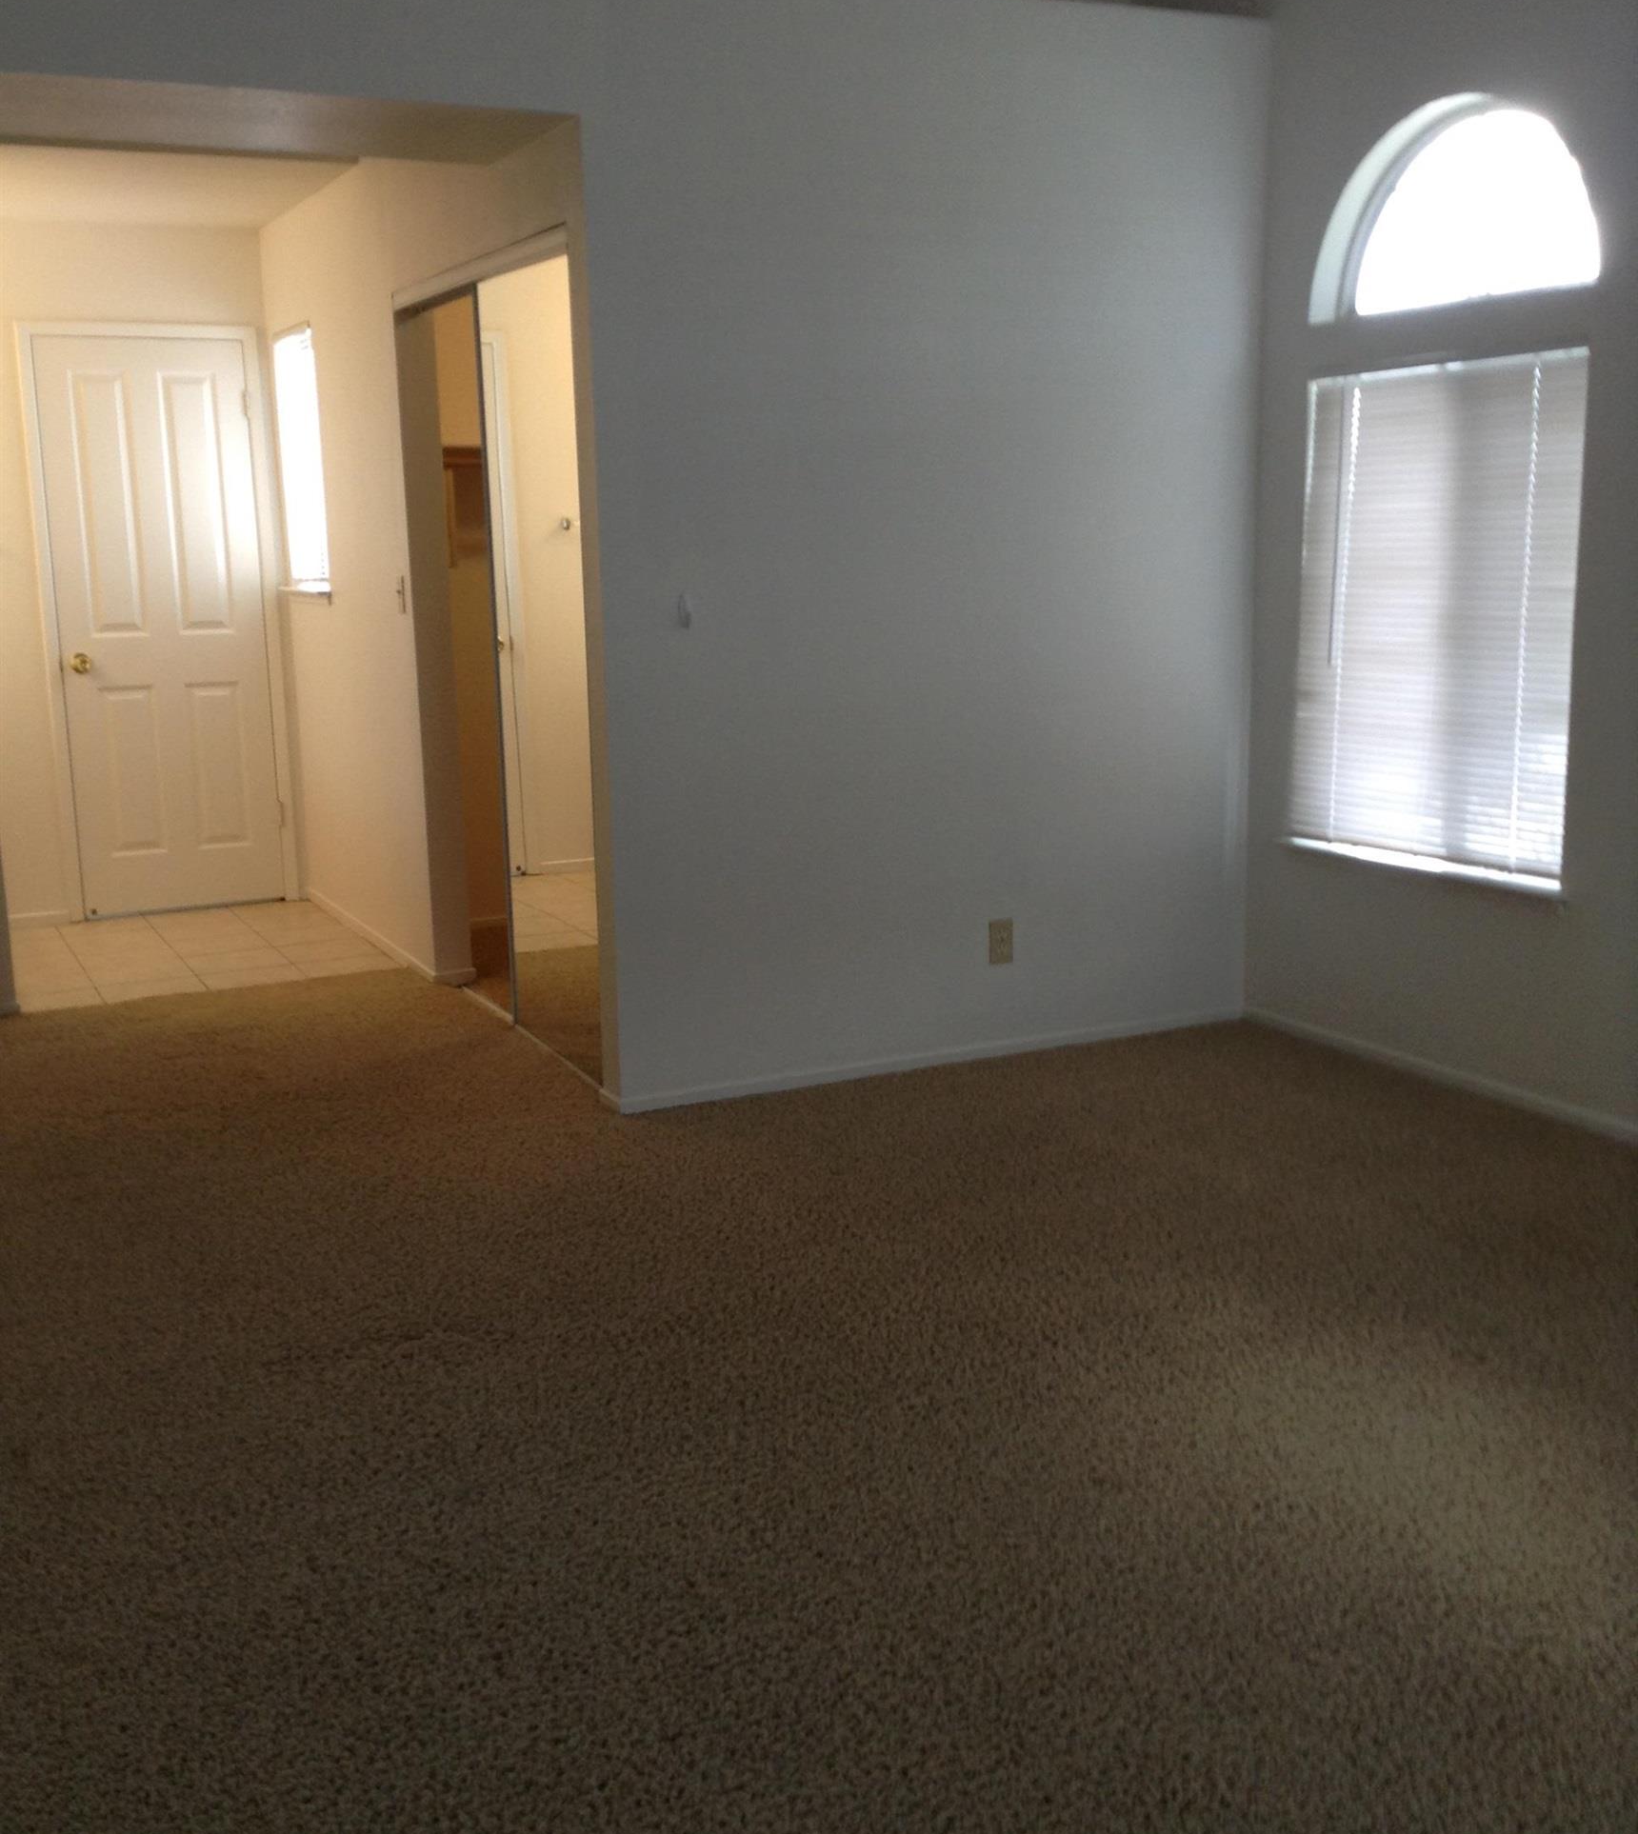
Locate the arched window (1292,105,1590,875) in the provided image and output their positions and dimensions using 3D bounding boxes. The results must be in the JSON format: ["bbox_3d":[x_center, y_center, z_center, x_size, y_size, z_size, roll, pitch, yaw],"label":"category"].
[{"bbox_3d":[1.463,-0.983,4.841,0.120,1.720,0.920,-6,12,-25],"label":"arched window"}]

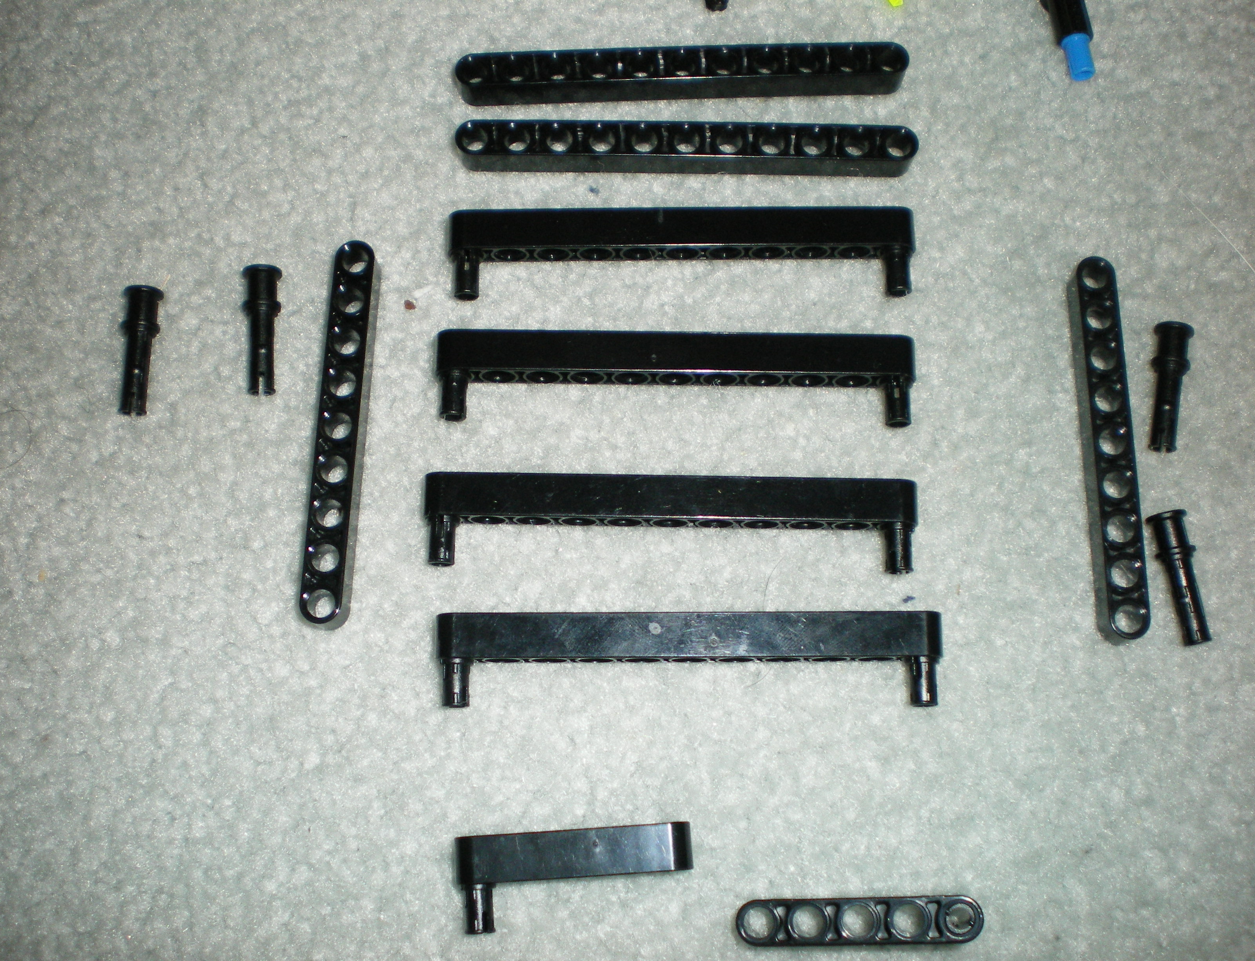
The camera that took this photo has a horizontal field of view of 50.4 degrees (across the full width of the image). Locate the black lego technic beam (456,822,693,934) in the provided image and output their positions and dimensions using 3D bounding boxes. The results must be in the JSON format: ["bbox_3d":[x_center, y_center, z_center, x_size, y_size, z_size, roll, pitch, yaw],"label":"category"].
[{"bbox_3d":[-0.009,0.066,0.223,0.039,0.007,0.016,-4,78,-1],"label":"black lego technic beam"}]

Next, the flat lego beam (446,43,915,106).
[{"bbox_3d":[0.011,-0.079,0.259,0.087,0.008,0.007,-1,70,-1],"label":"flat lego beam"}]

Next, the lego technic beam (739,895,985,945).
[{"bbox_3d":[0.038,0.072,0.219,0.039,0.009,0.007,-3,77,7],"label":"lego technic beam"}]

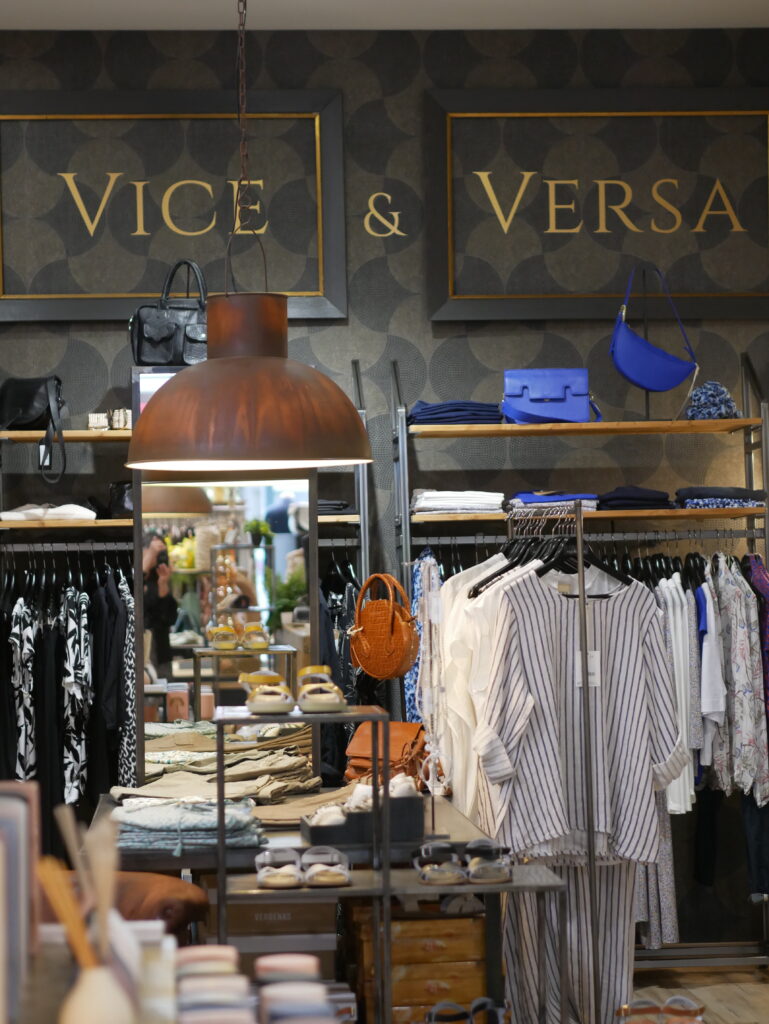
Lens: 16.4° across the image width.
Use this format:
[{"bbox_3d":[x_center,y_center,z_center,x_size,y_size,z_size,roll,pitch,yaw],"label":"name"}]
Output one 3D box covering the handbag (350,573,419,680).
[{"bbox_3d":[0.000,0.340,7.900,0.220,0.320,0.080,-2,-1,41],"label":"handbag"}]

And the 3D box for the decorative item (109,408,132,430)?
[{"bbox_3d":[-0.849,-0.298,8.580,0.078,0.070,0.060,-1,-1,-4],"label":"decorative item"}]

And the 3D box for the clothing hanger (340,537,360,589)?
[{"bbox_3d":[-0.121,0.168,8.700,0.025,0.200,0.420,-1,-1,-14],"label":"clothing hanger"}]

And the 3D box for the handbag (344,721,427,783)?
[{"bbox_3d":[0.021,0.751,8.150,0.250,0.210,0.140,-2,-1,36],"label":"handbag"}]

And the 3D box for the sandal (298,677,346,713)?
[{"bbox_3d":[-0.146,0.400,5.970,0.102,0.084,0.250,-1,-1,-7],"label":"sandal"}]

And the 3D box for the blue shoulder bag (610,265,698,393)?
[{"bbox_3d":[0.880,-0.598,8.680,0.280,0.415,0.090,-1,-1,-5],"label":"blue shoulder bag"}]

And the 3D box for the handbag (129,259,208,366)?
[{"bbox_3d":[-0.647,-0.633,8.450,0.290,0.340,0.140,-1,-1,-13],"label":"handbag"}]

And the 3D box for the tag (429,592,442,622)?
[{"bbox_3d":[0.132,0.251,6.950,0.036,0.080,0.004,-1,-1,20],"label":"tag"}]

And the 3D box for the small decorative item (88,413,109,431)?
[{"bbox_3d":[-0.921,-0.291,8.580,0.064,0.057,0.055,-1,-1,-4],"label":"small decorative item"}]

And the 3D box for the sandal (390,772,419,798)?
[{"bbox_3d":[0.045,0.724,7.000,0.092,0.085,0.230,-1,-1,-5],"label":"sandal"}]

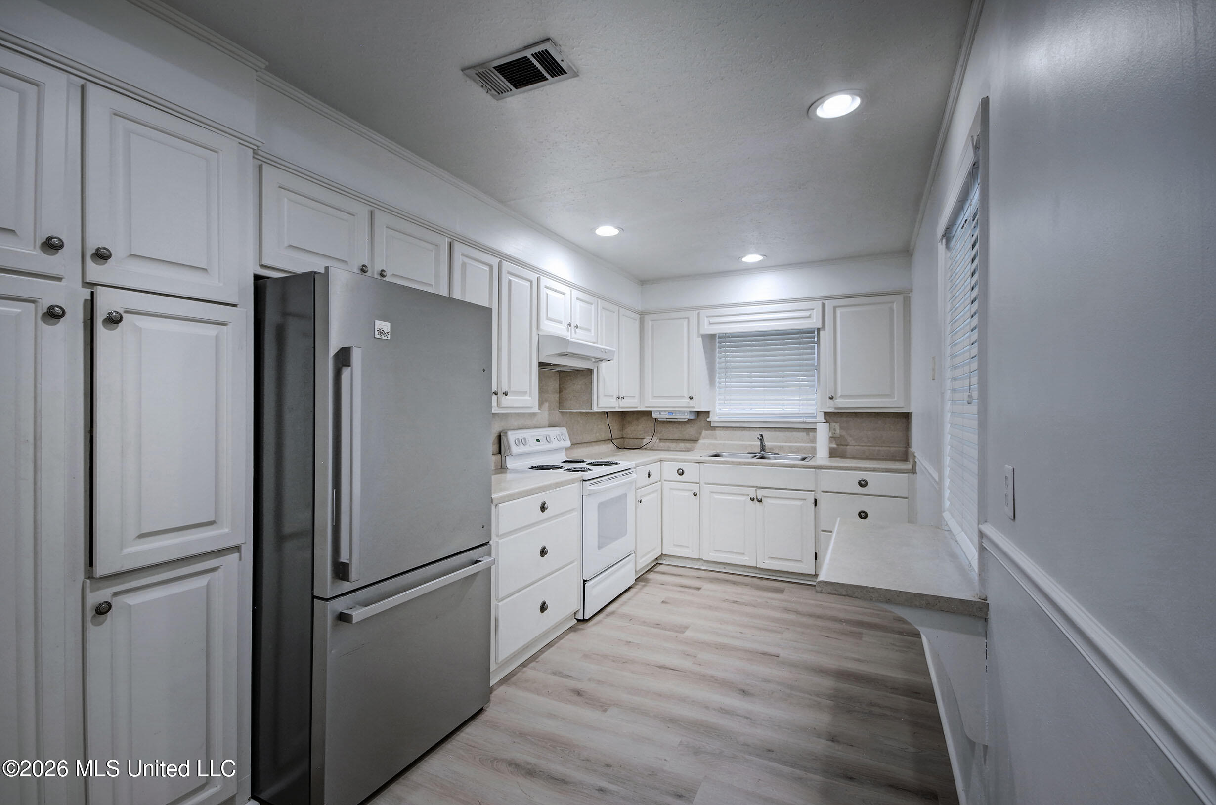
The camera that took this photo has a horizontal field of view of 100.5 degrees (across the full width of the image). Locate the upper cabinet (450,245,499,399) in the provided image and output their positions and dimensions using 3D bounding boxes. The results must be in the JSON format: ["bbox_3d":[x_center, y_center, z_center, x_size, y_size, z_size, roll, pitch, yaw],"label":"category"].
[{"bbox_3d":[-0.839,-0.382,2.724,0.325,0.867,0.371,0,-1,27],"label":"upper cabinet"}]

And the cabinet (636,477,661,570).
[{"bbox_3d":[0.098,0.984,4.190,0.515,0.631,0.544,0,-1,27],"label":"cabinet"}]

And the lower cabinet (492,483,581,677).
[{"bbox_3d":[-0.628,0.863,2.829,0.604,0.783,0.798,0,-1,27],"label":"lower cabinet"}]

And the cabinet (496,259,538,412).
[{"bbox_3d":[-0.679,-0.385,3.156,0.330,0.869,0.426,0,-1,27],"label":"cabinet"}]

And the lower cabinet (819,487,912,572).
[{"bbox_3d":[1.918,0.947,3.818,0.591,0.650,0.578,0,-1,27],"label":"lower cabinet"}]

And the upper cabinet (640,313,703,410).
[{"bbox_3d":[0.638,-0.366,4.732,0.577,0.876,0.324,0,-1,27],"label":"upper cabinet"}]

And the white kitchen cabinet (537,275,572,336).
[{"bbox_3d":[-0.501,-0.634,3.508,0.330,0.356,0.402,0,-1,27],"label":"white kitchen cabinet"}]

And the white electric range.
[{"bbox_3d":[-0.245,0.769,3.505,0.678,1.152,0.771,0,-1,27],"label":"white electric range"}]

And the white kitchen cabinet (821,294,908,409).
[{"bbox_3d":[2.029,-0.370,4.019,0.615,0.868,0.324,0,-1,27],"label":"white kitchen cabinet"}]

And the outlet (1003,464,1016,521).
[{"bbox_3d":[0.900,0.200,1.133,0.008,0.113,0.071,0,-1,27],"label":"outlet"}]

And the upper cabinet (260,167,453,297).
[{"bbox_3d":[-1.123,-0.629,2.162,0.325,0.384,0.894,0,-1,27],"label":"upper cabinet"}]

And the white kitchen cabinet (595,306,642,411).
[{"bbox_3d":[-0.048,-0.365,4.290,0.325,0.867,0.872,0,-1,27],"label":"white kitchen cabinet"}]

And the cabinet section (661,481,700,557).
[{"bbox_3d":[0.719,0.945,4.332,0.308,0.593,0.595,0,-1,27],"label":"cabinet section"}]

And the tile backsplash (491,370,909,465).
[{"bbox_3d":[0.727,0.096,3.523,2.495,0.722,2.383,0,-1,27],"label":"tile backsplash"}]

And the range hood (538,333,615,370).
[{"bbox_3d":[-0.318,-0.348,3.641,0.532,0.177,0.759,0,-1,27],"label":"range hood"}]

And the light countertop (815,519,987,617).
[{"bbox_3d":[1.073,0.575,1.917,0.438,0.038,1.030,0,-1,27],"label":"light countertop"}]

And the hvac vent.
[{"bbox_3d":[-0.298,-1.133,1.745,0.352,0.020,0.197,0,-1,27],"label":"hvac vent"}]

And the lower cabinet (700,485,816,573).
[{"bbox_3d":[1.267,0.948,4.147,0.867,0.650,0.578,0,-1,27],"label":"lower cabinet"}]

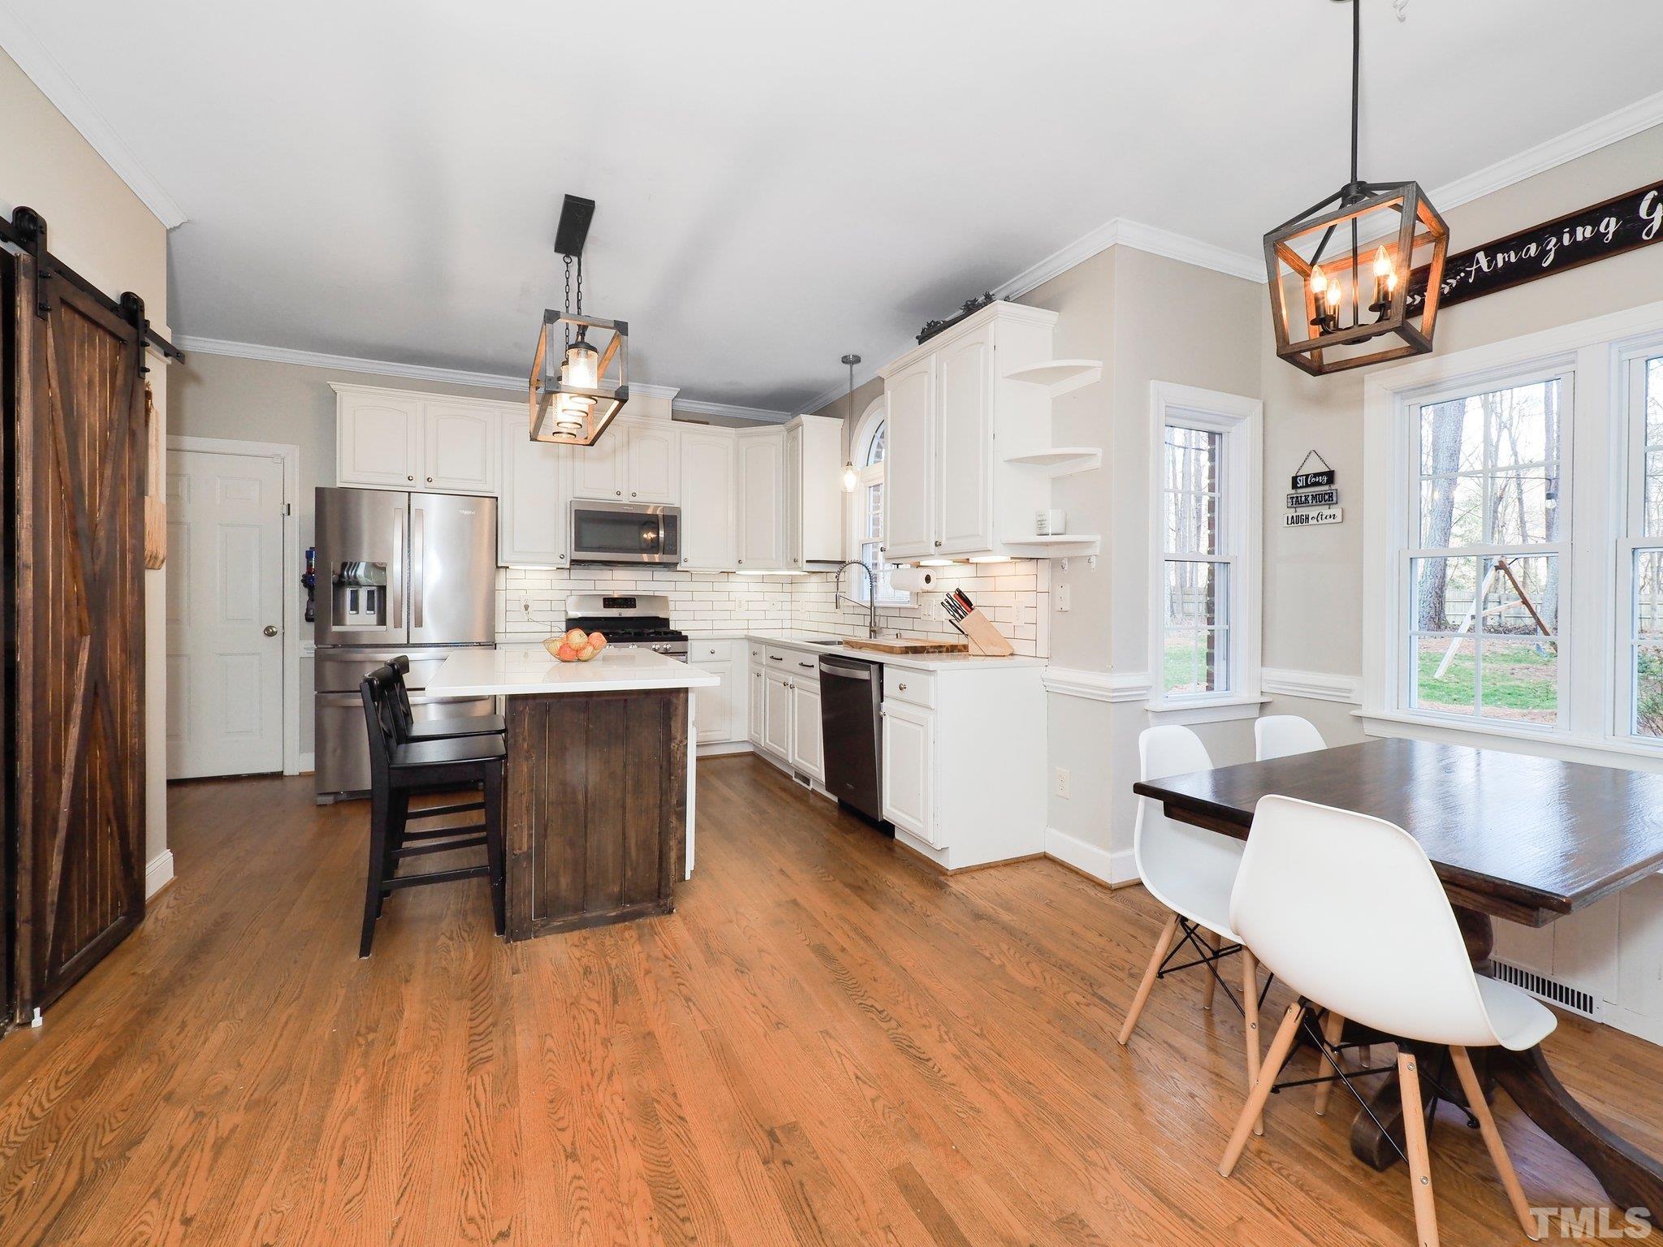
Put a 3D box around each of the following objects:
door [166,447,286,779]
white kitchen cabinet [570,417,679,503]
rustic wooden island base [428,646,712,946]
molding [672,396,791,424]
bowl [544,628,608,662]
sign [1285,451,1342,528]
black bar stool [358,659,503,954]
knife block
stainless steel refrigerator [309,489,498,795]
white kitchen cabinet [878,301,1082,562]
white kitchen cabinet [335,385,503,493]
[{"bbox_3d":[-3.864,-0.032,4.158,0.760,2.030,0.040,0,2,-27],"label":"door"},{"bbox_3d":[-1.554,-1.171,5.012,0.760,0.590,0.330,-1,2,-26],"label":"white kitchen cabinet"},{"bbox_3d":[-1.174,0.612,2.987,0.949,0.892,1.441,0,2,-27],"label":"rustic wooden island base"},{"bbox_3d":[-0.796,-1.749,5.519,1.030,0.095,0.090,-1,2,-26],"label":"molding"},{"bbox_3d":[-1.175,0.089,3.095,0.280,0.150,0.280,0,2,-27],"label":"bowl"},{"bbox_3d":[2.141,-0.603,2.985,0.020,0.332,0.234,0,2,-27],"label":"sign"},{"bbox_3d":[-1.406,0.625,2.418,0.430,0.920,0.390,-1,2,-26],"label":"black bar stool"},{"bbox_3d":[0.713,0.038,3.034,0.250,0.220,0.100,1,2,17],"label":"knife block"},{"bbox_3d":[-2.643,0.110,4.295,0.909,1.780,0.720,0,2,-27],"label":"stainless steel refrigerator"},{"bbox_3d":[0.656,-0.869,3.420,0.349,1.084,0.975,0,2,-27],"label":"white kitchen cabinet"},{"bbox_3d":[-2.702,-1.163,4.449,0.910,0.620,0.340,-1,2,-26],"label":"white kitchen cabinet"}]

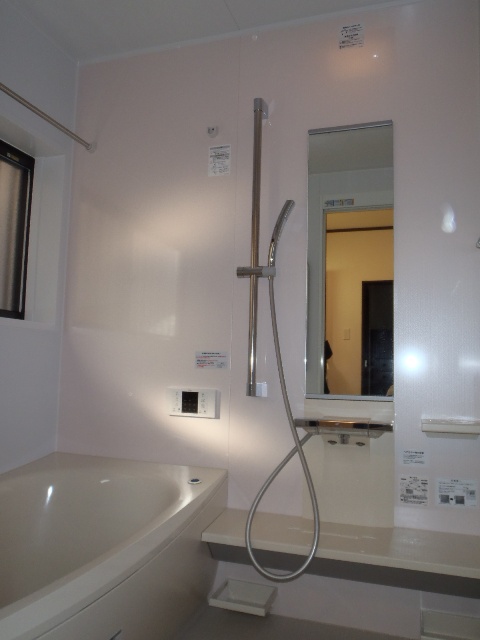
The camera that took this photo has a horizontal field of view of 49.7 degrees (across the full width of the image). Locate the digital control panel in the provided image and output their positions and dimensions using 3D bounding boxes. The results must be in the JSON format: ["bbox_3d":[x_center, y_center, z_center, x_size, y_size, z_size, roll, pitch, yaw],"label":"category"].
[{"bbox_3d":[-0.172,0.312,1.947,0.189,0.102,0.035,0,-6,19],"label":"digital control panel"}]

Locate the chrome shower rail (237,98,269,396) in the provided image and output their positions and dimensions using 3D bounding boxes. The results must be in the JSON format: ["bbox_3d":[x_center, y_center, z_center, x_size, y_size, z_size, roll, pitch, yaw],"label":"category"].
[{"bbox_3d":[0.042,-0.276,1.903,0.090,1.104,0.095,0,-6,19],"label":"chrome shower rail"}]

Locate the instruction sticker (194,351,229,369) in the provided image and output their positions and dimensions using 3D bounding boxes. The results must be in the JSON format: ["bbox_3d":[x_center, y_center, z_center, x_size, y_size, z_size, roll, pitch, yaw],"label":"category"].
[{"bbox_3d":[-0.106,0.152,1.957,0.134,0.062,0.004,0,-6,19],"label":"instruction sticker"}]

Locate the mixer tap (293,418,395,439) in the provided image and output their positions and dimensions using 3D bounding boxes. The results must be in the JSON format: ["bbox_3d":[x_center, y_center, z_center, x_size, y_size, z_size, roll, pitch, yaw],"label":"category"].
[{"bbox_3d":[0.350,0.352,1.713,0.307,0.048,0.137,0,-6,19],"label":"mixer tap"}]

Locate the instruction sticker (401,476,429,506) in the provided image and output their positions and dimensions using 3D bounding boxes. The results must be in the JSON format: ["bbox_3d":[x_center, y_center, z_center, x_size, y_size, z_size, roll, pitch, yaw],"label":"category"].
[{"bbox_3d":[0.571,0.559,1.689,0.090,0.094,0.004,0,-6,19],"label":"instruction sticker"}]

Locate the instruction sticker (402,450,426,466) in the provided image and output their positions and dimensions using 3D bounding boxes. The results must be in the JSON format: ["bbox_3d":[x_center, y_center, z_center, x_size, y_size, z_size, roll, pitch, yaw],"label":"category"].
[{"bbox_3d":[0.573,0.456,1.699,0.071,0.051,0.004,0,-6,19],"label":"instruction sticker"}]

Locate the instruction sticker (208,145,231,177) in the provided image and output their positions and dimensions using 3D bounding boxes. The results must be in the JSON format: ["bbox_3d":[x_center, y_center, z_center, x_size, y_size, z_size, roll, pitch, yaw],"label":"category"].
[{"bbox_3d":[-0.079,-0.623,2.027,0.092,0.122,0.004,0,-6,19],"label":"instruction sticker"}]

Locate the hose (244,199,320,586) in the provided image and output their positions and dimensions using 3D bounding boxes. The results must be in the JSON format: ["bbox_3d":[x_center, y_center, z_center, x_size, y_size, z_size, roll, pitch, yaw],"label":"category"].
[{"bbox_3d":[0.161,0.181,1.651,0.224,1.181,0.232,0,-6,19],"label":"hose"}]

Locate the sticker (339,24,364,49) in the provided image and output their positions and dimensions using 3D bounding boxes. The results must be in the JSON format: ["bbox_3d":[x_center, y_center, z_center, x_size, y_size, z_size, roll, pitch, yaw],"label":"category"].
[{"bbox_3d":[0.411,-1.042,1.905,0.091,0.088,0.004,0,-6,19],"label":"sticker"}]

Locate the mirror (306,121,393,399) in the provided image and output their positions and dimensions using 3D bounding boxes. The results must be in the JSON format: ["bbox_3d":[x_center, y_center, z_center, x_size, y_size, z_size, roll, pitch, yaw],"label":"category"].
[{"bbox_3d":[0.386,-0.212,1.823,0.300,0.980,0.015,0,-6,19],"label":"mirror"}]

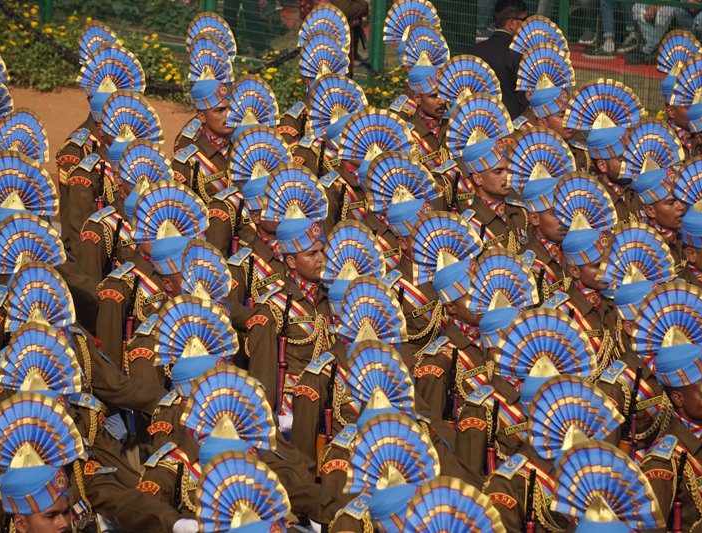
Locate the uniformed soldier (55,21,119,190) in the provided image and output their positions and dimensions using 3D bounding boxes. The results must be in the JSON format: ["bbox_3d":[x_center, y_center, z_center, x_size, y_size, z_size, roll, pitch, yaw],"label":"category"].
[{"bbox_3d":[-1.431,-0.339,26.301,0.500,2.000,0.580,9,14,41],"label":"uniformed soldier"}]

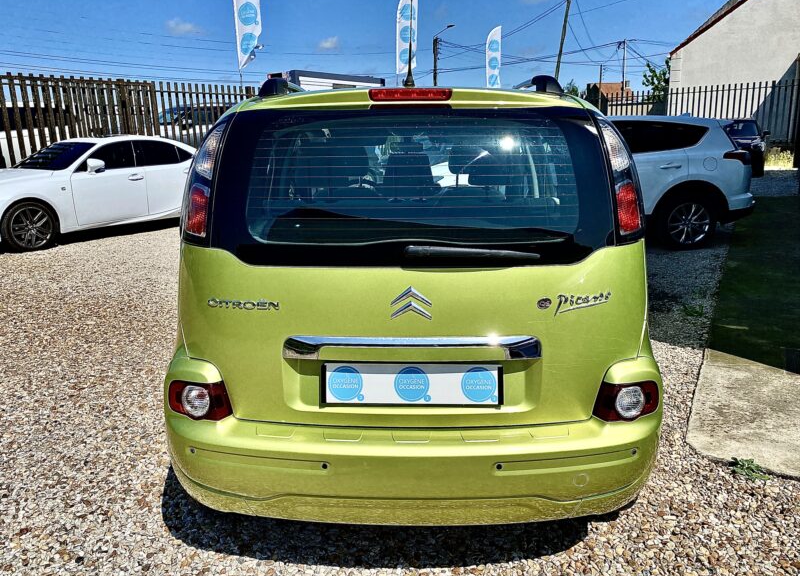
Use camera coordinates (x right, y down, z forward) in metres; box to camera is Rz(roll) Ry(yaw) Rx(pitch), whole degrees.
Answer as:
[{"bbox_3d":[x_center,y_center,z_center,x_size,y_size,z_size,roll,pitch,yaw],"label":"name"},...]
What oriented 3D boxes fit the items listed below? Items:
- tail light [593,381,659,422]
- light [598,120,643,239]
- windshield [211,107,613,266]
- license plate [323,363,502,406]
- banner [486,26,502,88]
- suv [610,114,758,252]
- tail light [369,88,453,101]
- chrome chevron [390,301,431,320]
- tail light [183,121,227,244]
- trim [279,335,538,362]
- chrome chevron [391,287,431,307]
[{"bbox_3d":[0.705,0.350,1.891,0.220,0.118,0.085,-3,14,-12],"label":"tail light"},{"bbox_3d":[0.675,-0.337,1.830,0.150,0.350,0.170,-3,15,-9],"label":"light"},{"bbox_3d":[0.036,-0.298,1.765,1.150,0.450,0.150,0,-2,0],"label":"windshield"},{"bbox_3d":[0.037,0.283,1.760,0.525,0.125,0.020,0,9,1],"label":"license plate"},{"bbox_3d":[3.557,-8.556,22.500,0.650,2.350,0.060,1,14,8],"label":"banner"},{"bbox_3d":[2.231,-1.506,8.150,4.600,1.670,1.850,0,14,4],"label":"suv"},{"bbox_3d":[0.032,-0.560,1.741,0.242,0.036,0.040,0,14,0],"label":"tail light"},{"bbox_3d":[0.033,0.065,1.710,0.118,0.056,0.014,0,1,1],"label":"chrome chevron"},{"bbox_3d":[-0.606,-0.323,1.852,0.120,0.370,0.155,3,4,12],"label":"tail light"},{"bbox_3d":[0.035,0.167,1.690,0.730,0.065,0.050,0,14,1],"label":"trim"},{"bbox_3d":[0.033,0.025,1.715,0.118,0.059,0.014,0,1,1],"label":"chrome chevron"}]

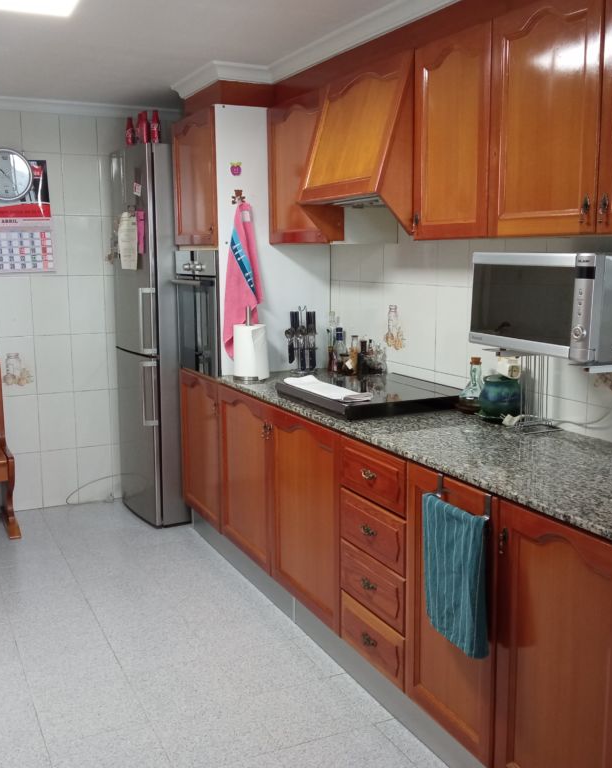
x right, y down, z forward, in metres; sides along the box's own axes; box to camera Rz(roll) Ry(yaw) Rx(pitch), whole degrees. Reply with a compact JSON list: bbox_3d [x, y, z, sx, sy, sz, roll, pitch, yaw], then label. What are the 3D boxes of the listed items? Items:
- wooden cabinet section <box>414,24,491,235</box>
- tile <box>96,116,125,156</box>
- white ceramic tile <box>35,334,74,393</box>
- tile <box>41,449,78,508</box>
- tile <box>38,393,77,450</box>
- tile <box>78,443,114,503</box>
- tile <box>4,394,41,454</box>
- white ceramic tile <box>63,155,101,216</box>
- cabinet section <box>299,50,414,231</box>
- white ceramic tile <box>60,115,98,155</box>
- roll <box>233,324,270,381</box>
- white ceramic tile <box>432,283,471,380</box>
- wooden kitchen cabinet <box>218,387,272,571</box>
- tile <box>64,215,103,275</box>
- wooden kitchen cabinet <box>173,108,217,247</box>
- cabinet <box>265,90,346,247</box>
[{"bbox_3d":[0.596,-0.762,2.518,0.340,0.603,0.395,-5,10,-26],"label":"wooden cabinet section"},{"bbox_3d":[-1.088,-1.404,4.533,0.190,0.215,0.010,-5,10,-26],"label":"tile"},{"bbox_3d":[-1.437,-0.112,4.562,0.198,0.332,0.010,-5,10,-26],"label":"white ceramic tile"},{"bbox_3d":[-1.438,0.548,4.670,0.200,0.334,0.010,-5,10,-26],"label":"tile"},{"bbox_3d":[-1.435,0.219,4.609,0.200,0.334,0.010,-5,10,-26],"label":"tile"},{"bbox_3d":[-1.259,0.534,4.758,0.200,0.334,0.010,-5,10,-26],"label":"tile"},{"bbox_3d":[-1.615,0.233,4.522,0.200,0.334,0.010,-5,10,-26],"label":"tile"},{"bbox_3d":[-1.262,-1.117,4.492,0.198,0.332,0.010,-5,10,-26],"label":"white ceramic tile"},{"bbox_3d":[0.302,-0.834,2.926,0.454,0.603,0.591,-5,10,-26],"label":"cabinet section"},{"bbox_3d":[-1.253,-1.375,4.417,0.200,0.204,0.010,-4,10,-22],"label":"white ceramic tile"},{"bbox_3d":[-0.242,-0.139,3.515,0.144,0.230,0.144,0,9,0],"label":"roll"},{"bbox_3d":[0.559,-0.203,3.042,0.010,0.335,0.196,-5,10,-26],"label":"white ceramic tile"},{"bbox_3d":[-0.008,0.368,3.574,0.580,0.700,0.605,-5,10,-26],"label":"wooden kitchen cabinet"},{"bbox_3d":[-1.251,-0.781,4.513,0.200,0.333,0.010,-4,10,-22],"label":"tile"},{"bbox_3d":[-0.274,-0.992,3.958,0.591,0.606,0.617,-5,10,-26],"label":"wooden kitchen cabinet"},{"bbox_3d":[0.110,-0.915,3.476,0.340,0.603,0.595,-5,10,-26],"label":"cabinet"}]

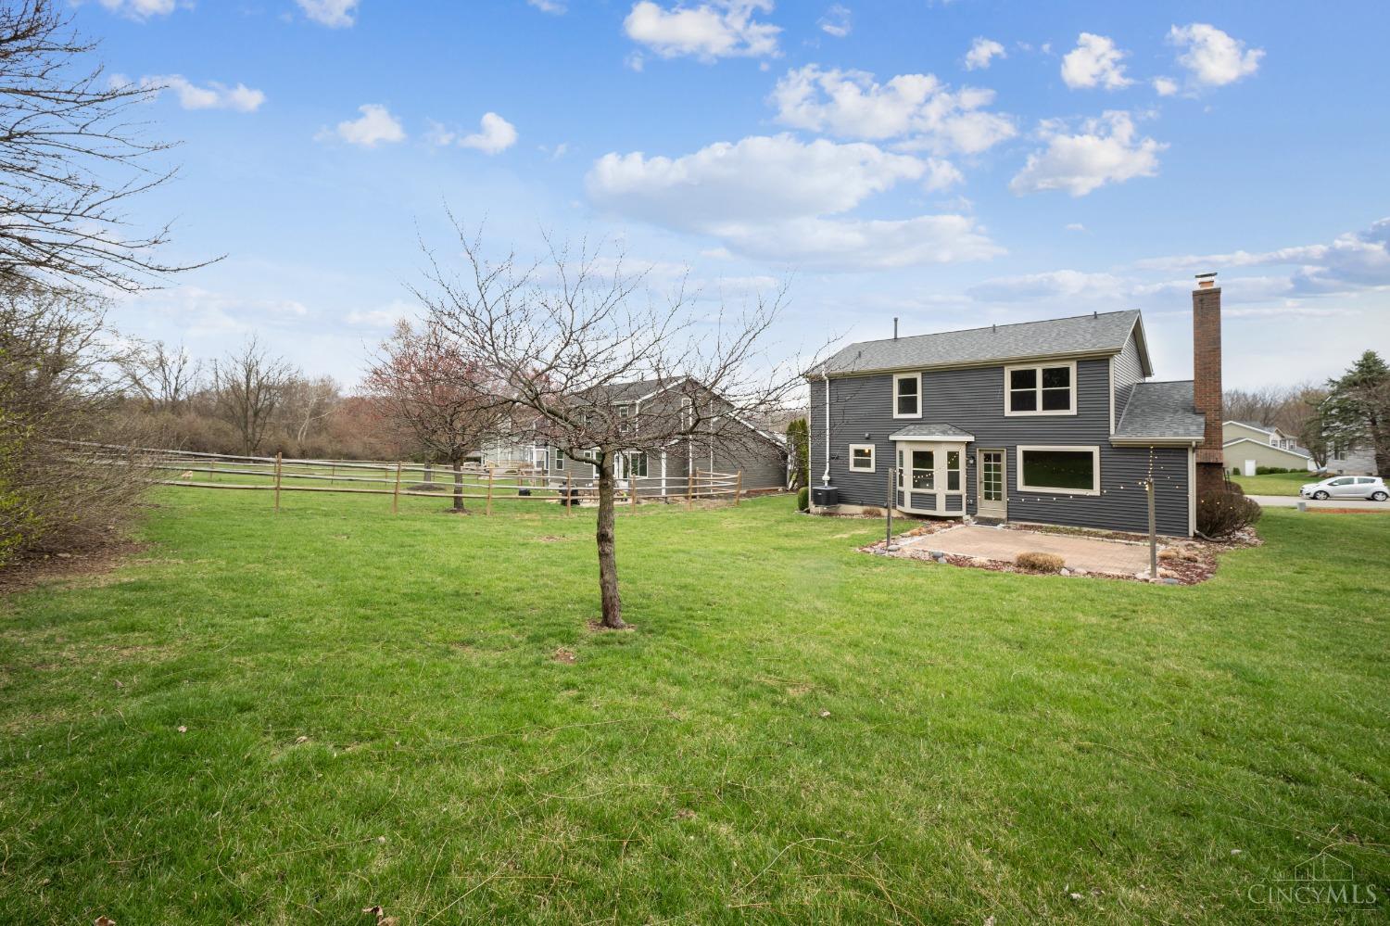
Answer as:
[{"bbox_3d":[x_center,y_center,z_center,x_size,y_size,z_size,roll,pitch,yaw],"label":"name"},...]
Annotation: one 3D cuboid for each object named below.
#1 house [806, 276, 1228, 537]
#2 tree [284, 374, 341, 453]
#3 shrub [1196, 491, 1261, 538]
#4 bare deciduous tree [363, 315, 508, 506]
[{"bbox_3d":[12.406,-1.943,21.968,13.016,7.654,9.652,3,4,44],"label":"house"},{"bbox_3d":[-38.199,-5.049,54.000,5.000,8.000,5.000,-2,4,-35],"label":"tree"},{"bbox_3d":[15.050,1.440,15.280,1.400,1.290,1.550,3,4,44],"label":"shrub"},{"bbox_3d":[-8.755,-1.655,18.500,4.800,6.500,4.800,-2,3,-25],"label":"bare deciduous tree"}]

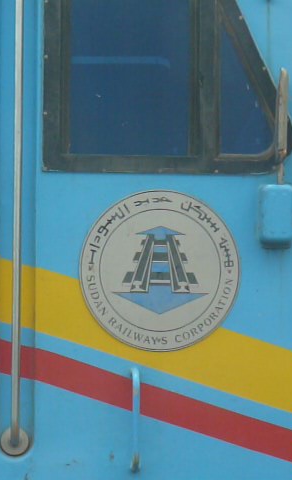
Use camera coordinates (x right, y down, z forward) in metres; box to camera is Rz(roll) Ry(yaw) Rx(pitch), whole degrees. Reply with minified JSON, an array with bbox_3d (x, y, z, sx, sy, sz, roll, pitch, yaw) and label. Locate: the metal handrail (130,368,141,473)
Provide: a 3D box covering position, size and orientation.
[{"bbox_3d":[-0.037,0.641,13.200,0.024,0.367,0.075,1,-5,-7],"label":"metal handrail"}]

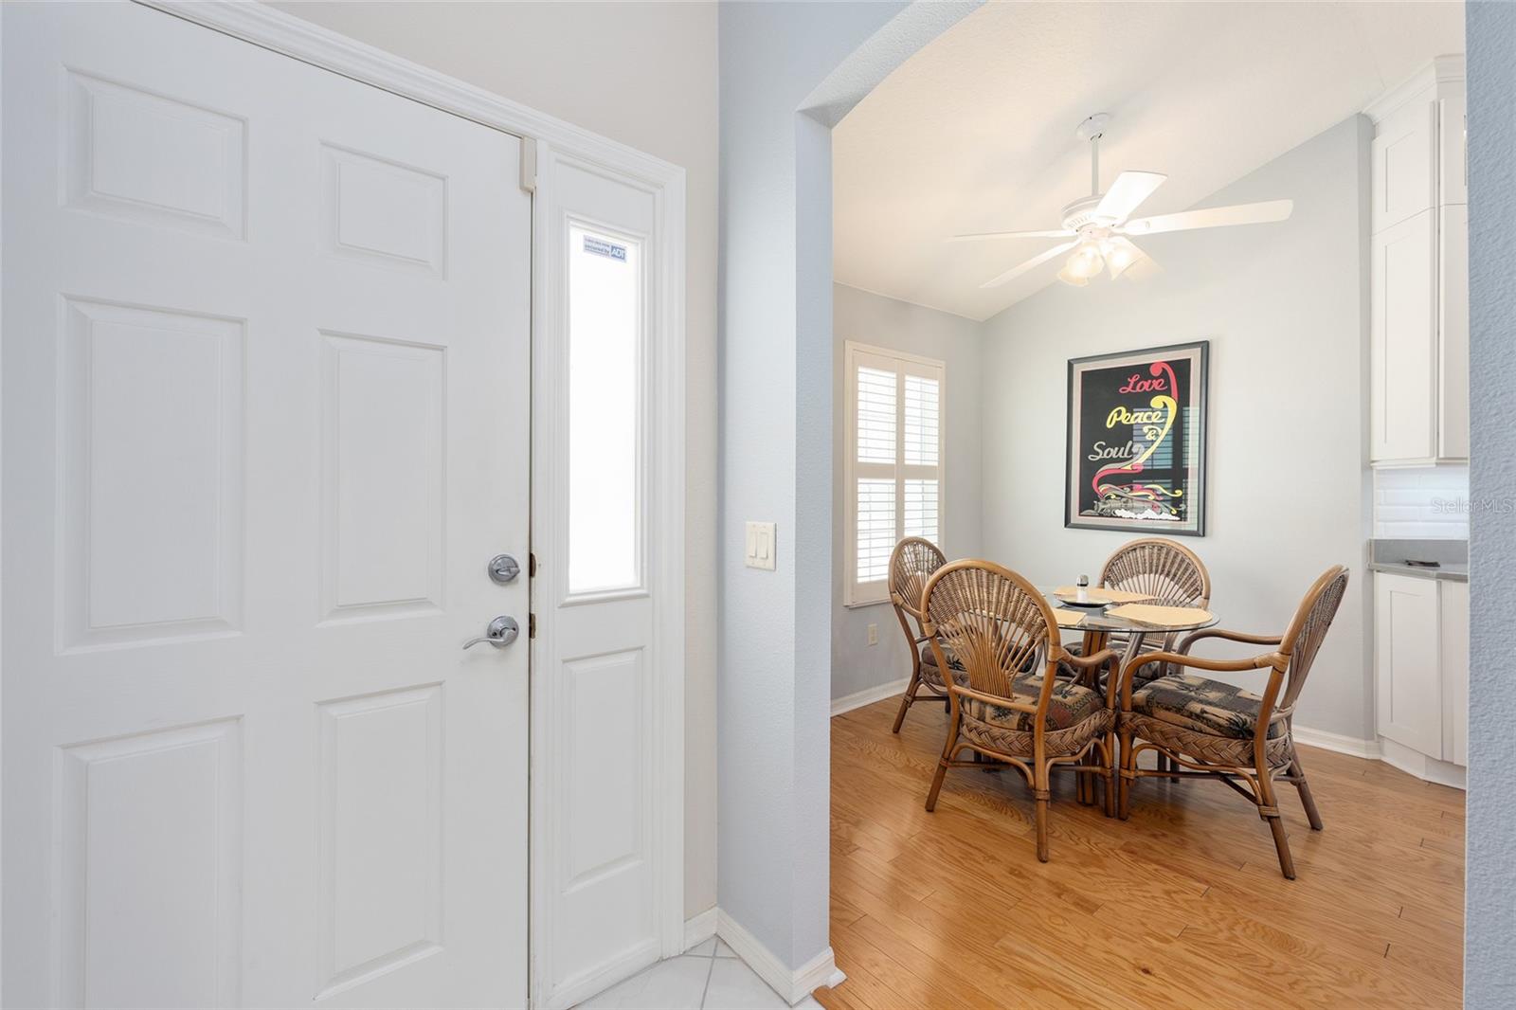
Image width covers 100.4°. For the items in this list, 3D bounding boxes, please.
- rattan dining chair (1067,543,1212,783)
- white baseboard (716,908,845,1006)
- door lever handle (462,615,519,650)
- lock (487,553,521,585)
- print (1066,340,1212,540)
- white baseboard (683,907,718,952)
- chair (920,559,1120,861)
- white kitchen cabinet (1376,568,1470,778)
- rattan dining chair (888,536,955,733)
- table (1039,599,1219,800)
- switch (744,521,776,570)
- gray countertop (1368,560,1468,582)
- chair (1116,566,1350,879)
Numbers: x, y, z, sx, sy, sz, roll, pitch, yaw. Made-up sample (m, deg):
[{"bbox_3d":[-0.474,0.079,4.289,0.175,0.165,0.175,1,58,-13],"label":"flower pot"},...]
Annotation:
[{"bbox_3d":[1.906,0.703,3.207,0.640,1.010,0.560,0,0,-38],"label":"rattan dining chair"},{"bbox_3d":[0.050,1.173,1.694,0.165,0.080,0.345,0,1,-39],"label":"white baseboard"},{"bbox_3d":[-0.579,0.287,1.386,0.127,0.072,0.062,0,0,-38],"label":"door lever handle"},{"bbox_3d":[-0.564,0.147,1.412,0.067,0.067,0.038,0,0,-38],"label":"lock"},{"bbox_3d":[2.279,-0.381,3.845,0.030,1.095,0.783,0,1,-38],"label":"print"},{"bbox_3d":[-0.159,1.165,1.750,0.112,0.081,0.014,0,0,-38],"label":"white baseboard"},{"bbox_3d":[0.986,0.706,2.442,0.650,1.000,0.580,0,1,-37],"label":"chair"},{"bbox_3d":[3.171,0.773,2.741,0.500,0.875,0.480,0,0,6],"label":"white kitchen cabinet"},{"bbox_3d":[1.041,0.700,3.314,0.580,1.010,0.650,0,1,-38],"label":"rattan dining chair"},{"bbox_3d":[1.410,0.829,2.840,1.100,0.750,1.100,0,1,-38],"label":"table"},{"bbox_3d":[0.008,0.105,1.631,0.011,0.118,0.121,0,0,-38],"label":"switch"},{"bbox_3d":[3.183,0.315,2.760,0.600,0.040,0.520,0,0,6],"label":"gray countertop"},{"bbox_3d":[1.782,0.708,2.360,0.560,1.000,0.640,0,0,-38],"label":"chair"}]

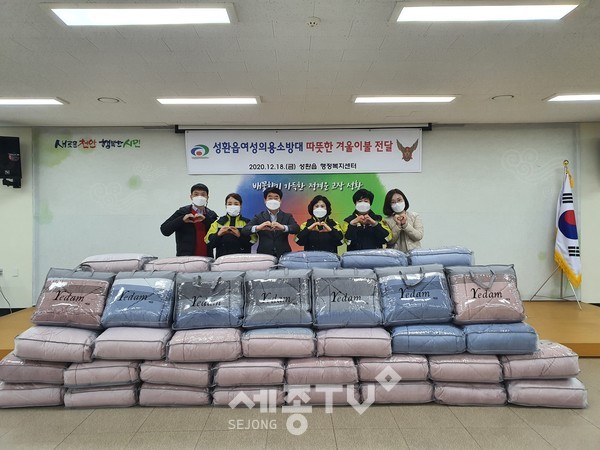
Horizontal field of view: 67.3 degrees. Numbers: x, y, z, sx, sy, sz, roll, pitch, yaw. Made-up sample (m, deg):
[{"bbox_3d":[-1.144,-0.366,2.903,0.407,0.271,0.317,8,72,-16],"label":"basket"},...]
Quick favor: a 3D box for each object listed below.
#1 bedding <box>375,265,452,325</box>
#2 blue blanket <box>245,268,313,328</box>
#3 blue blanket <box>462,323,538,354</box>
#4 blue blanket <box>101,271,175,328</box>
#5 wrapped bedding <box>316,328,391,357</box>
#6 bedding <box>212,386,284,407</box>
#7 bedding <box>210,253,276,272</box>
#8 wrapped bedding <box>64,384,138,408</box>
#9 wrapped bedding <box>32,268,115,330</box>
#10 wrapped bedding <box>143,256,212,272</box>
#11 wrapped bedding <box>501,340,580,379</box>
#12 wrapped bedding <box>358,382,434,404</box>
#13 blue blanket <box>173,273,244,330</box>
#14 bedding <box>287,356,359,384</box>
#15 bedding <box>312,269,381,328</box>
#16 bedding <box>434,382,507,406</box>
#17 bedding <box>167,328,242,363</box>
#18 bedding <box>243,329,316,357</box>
[{"bbox_3d":[0.939,0.595,3.767,0.565,0.475,0.200,-1,-13,0],"label":"bedding"},{"bbox_3d":[-0.186,0.673,3.983,0.580,0.480,0.190,-1,-16,-1],"label":"blue blanket"},{"bbox_3d":[1.591,0.906,3.740,0.570,0.200,0.450,-1,1,0],"label":"blue blanket"},{"bbox_3d":[-1.429,0.674,4.064,0.600,0.510,0.190,0,-25,0],"label":"blue blanket"},{"bbox_3d":[0.441,0.981,3.890,0.603,0.195,0.490,-1,1,-1],"label":"wrapped bedding"},{"bbox_3d":[-0.399,1.306,3.693,0.550,0.165,0.470,-1,1,-1],"label":"bedding"},{"bbox_3d":[-0.517,0.391,4.386,0.585,0.180,0.490,-1,1,-1],"label":"bedding"},{"bbox_3d":[-1.593,1.350,3.807,0.565,0.180,0.490,-1,1,-5],"label":"wrapped bedding"},{"bbox_3d":[-2.019,0.663,4.053,0.600,0.510,0.190,2,-25,4],"label":"wrapped bedding"},{"bbox_3d":[-1.040,0.392,4.064,0.570,0.195,0.450,-1,1,0],"label":"wrapped bedding"},{"bbox_3d":[1.847,1.082,3.666,0.580,0.195,0.450,-1,1,-1],"label":"wrapped bedding"},{"bbox_3d":[0.755,1.293,3.725,0.550,0.165,0.470,-1,1,-1],"label":"wrapped bedding"},{"bbox_3d":[-0.736,0.627,3.750,0.560,0.465,0.200,-1,-13,0],"label":"blue blanket"},{"bbox_3d":[0.171,1.165,3.780,0.573,0.185,0.490,-1,1,-1],"label":"bedding"},{"bbox_3d":[0.379,0.608,3.761,0.560,0.470,0.200,-1,-13,0],"label":"bedding"},{"bbox_3d":[1.313,1.288,3.665,0.560,0.185,0.450,-1,1,0],"label":"bedding"},{"bbox_3d":[-0.779,1.001,3.851,0.585,0.185,0.490,-1,1,-4],"label":"bedding"},{"bbox_3d":[-0.169,0.987,3.875,0.584,0.195,0.490,-1,1,-1],"label":"bedding"}]

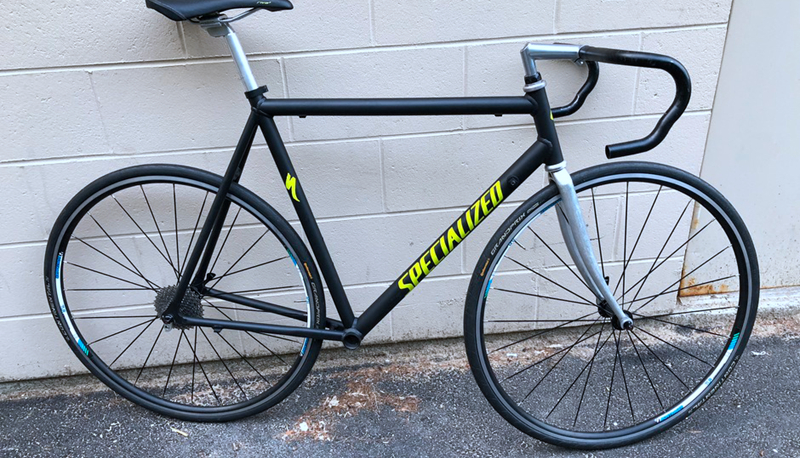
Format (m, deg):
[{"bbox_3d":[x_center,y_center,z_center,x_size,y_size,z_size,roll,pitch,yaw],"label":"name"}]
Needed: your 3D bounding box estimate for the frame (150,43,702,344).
[{"bbox_3d":[-0.002,-0.060,1.385,1.050,0.657,0.405,1,21,6],"label":"frame"}]

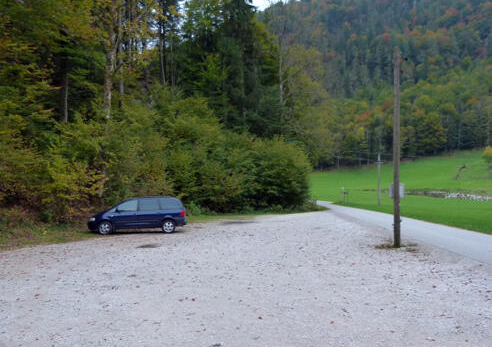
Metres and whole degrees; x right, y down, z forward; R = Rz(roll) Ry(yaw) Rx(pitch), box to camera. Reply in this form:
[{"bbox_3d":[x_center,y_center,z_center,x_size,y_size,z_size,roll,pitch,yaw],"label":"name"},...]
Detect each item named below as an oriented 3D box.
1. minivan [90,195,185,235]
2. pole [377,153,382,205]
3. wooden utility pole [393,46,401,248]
[{"bbox_3d":[-5.290,2.020,17.620,4.630,1.750,1.840,0,-2,-12],"label":"minivan"},{"bbox_3d":[16.782,0.701,44.615,0.260,6.620,0.260,0,-2,0],"label":"pole"},{"bbox_3d":[5.334,-0.972,12.522,0.220,7.100,0.220,0,-2,0],"label":"wooden utility pole"}]

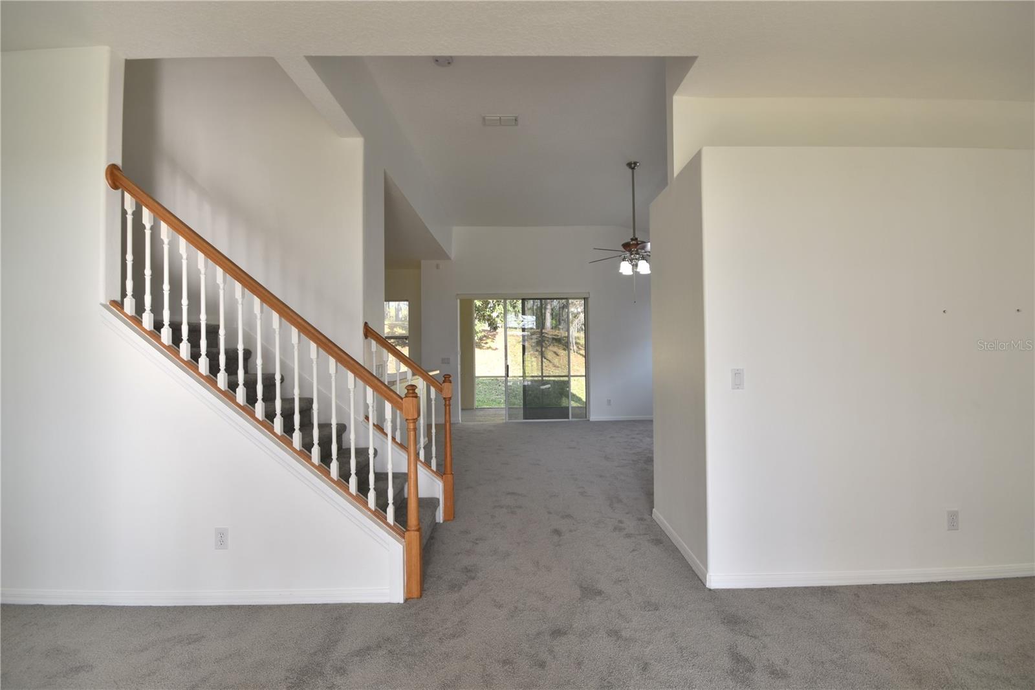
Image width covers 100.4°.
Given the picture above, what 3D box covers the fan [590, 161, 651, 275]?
[{"bbox_3d":[1.510,-1.615,5.560,1.340,1.420,1.340,-1,-1,0],"label":"fan"}]

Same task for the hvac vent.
[{"bbox_3d":[-0.178,-2.350,4.530,0.380,0.035,0.205,-1,-1,0],"label":"hvac vent"}]

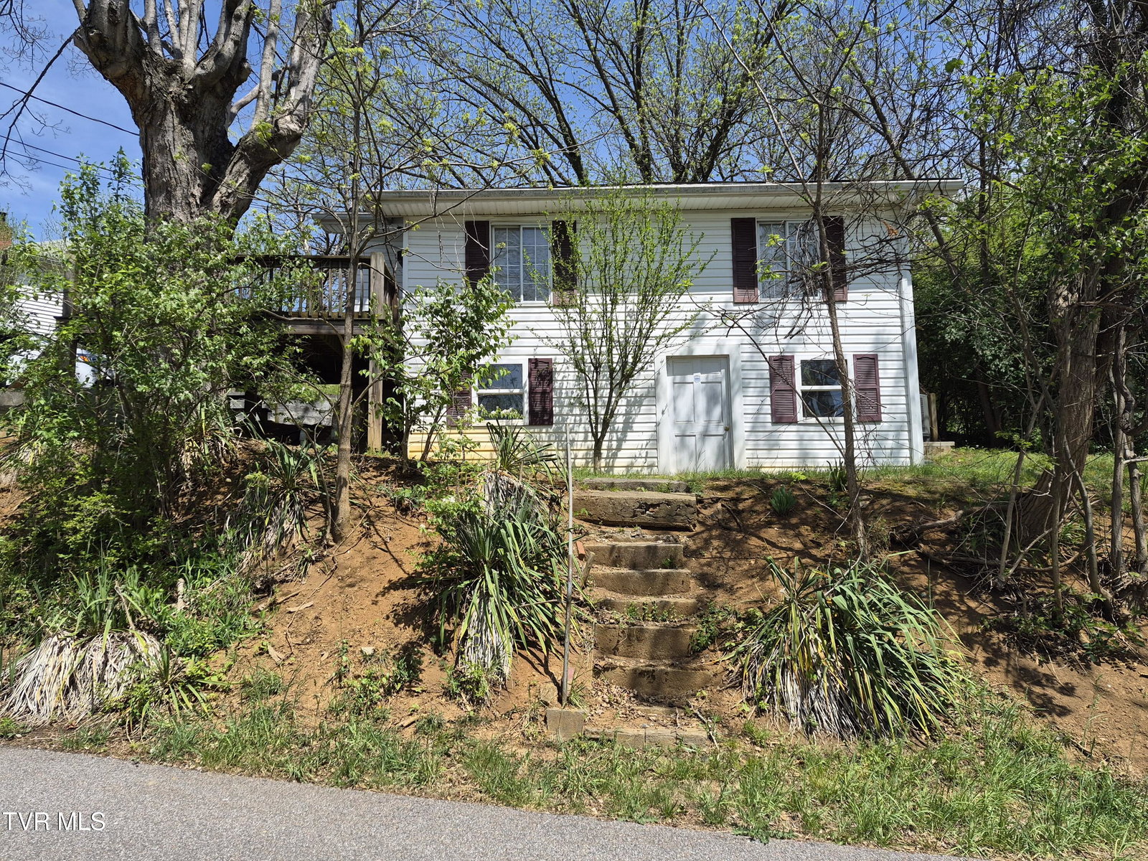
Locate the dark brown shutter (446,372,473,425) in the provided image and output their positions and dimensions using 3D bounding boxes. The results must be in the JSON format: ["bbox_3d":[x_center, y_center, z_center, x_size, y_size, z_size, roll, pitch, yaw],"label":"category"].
[{"bbox_3d":[-1.716,-0.561,11.450,0.373,1.000,0.040,-1,-4,-1],"label":"dark brown shutter"}]

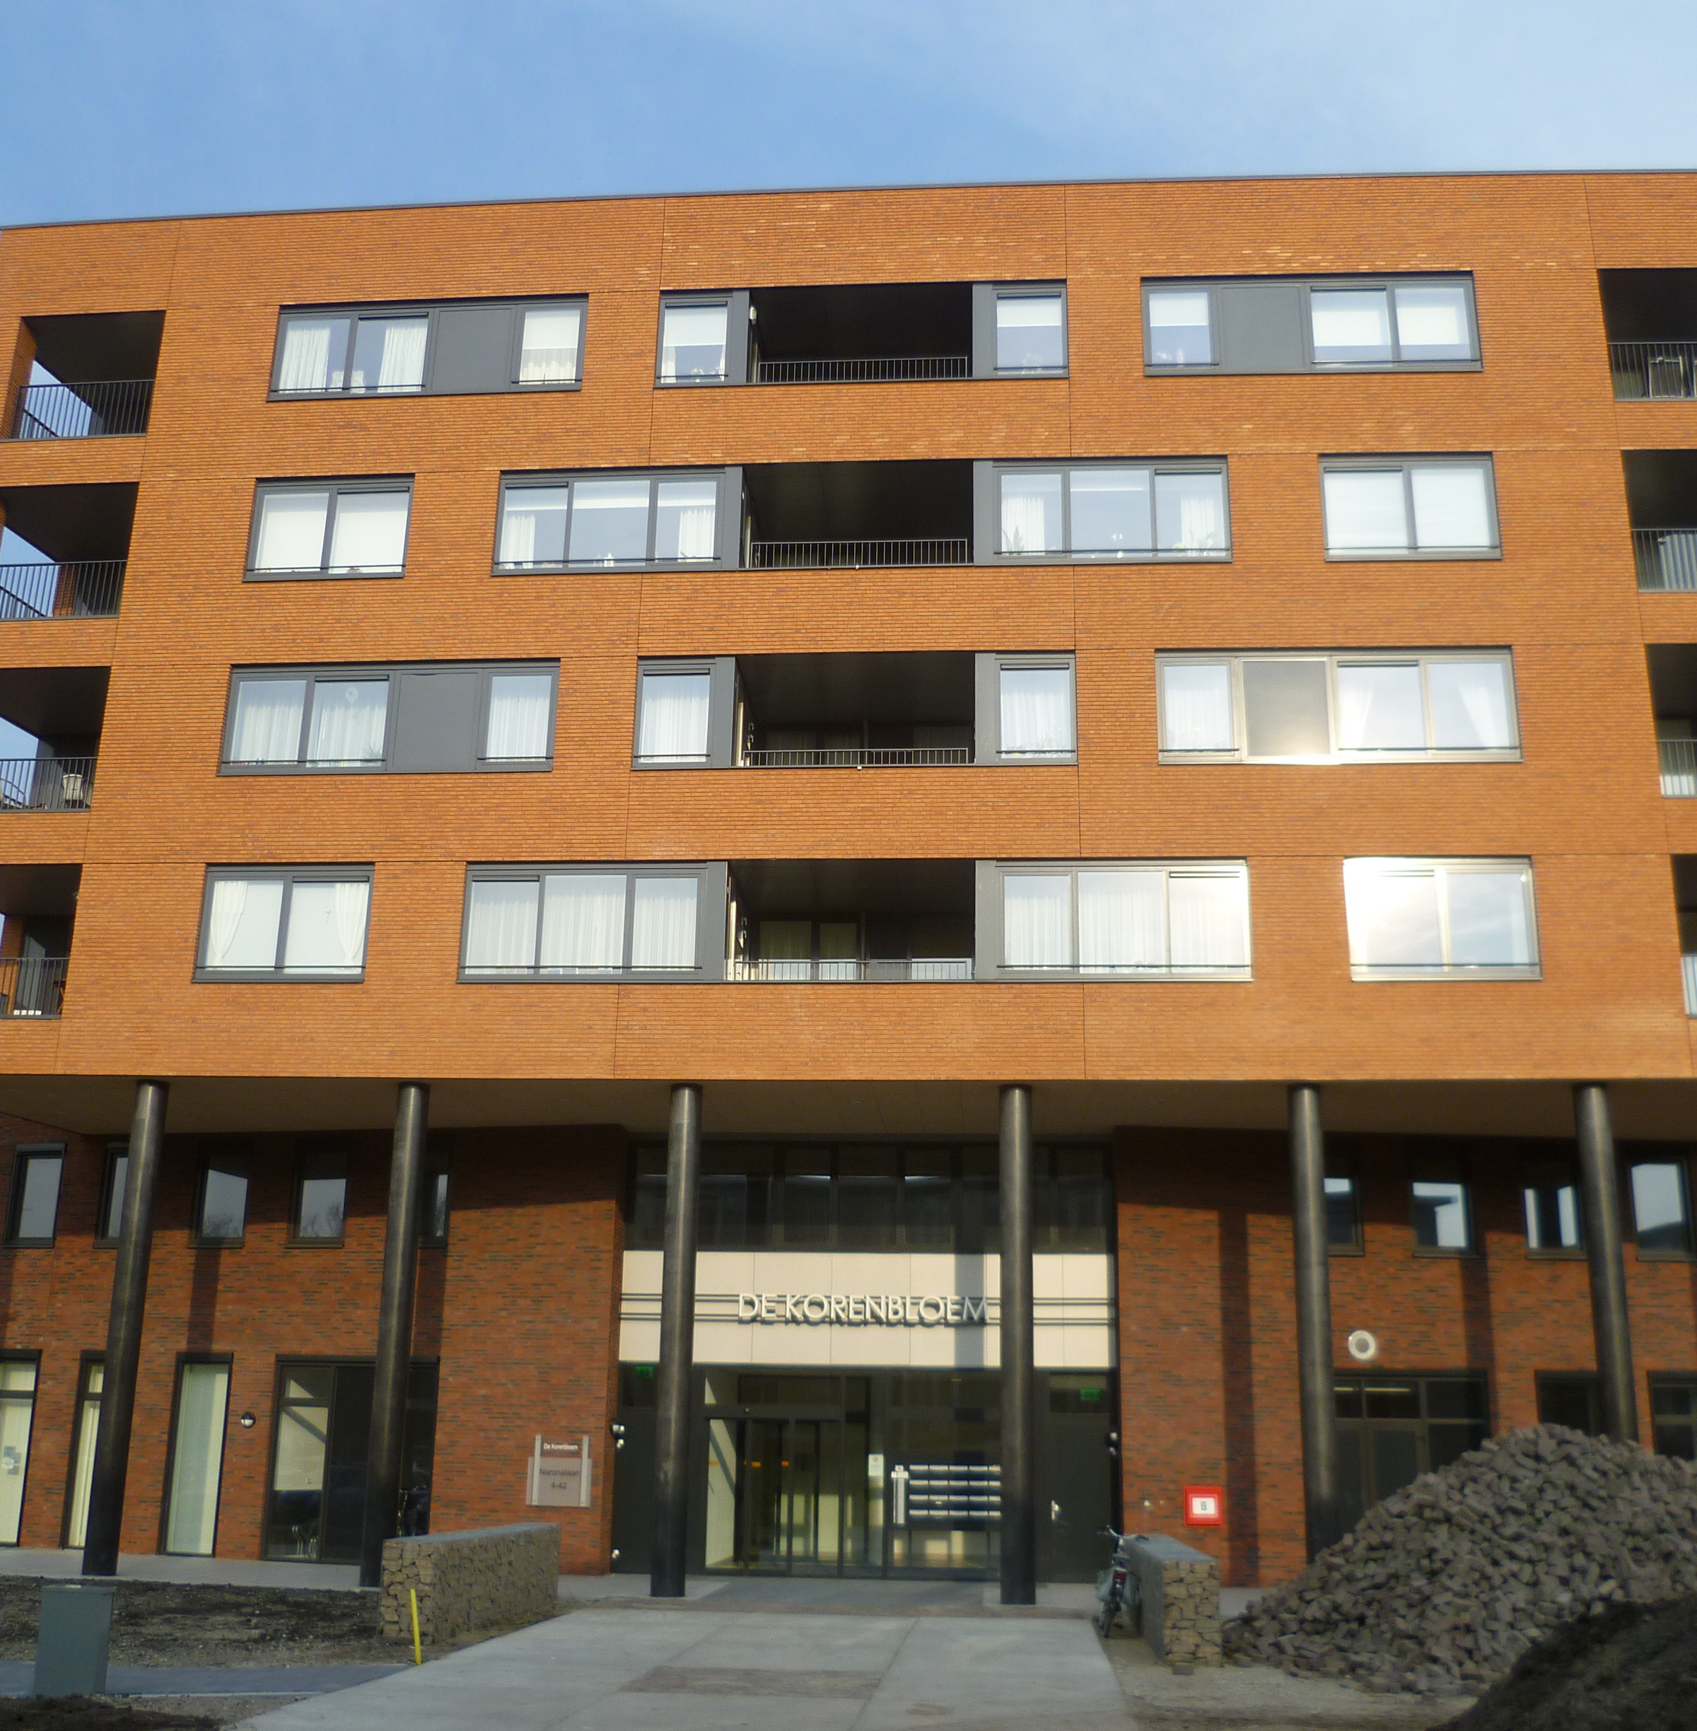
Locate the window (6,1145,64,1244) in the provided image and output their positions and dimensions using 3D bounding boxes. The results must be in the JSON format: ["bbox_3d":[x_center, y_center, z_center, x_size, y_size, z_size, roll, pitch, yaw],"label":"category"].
[{"bbox_3d":[-13.293,5.410,30.543,0.943,1.704,0.150,-3,-18,13],"label":"window"}]

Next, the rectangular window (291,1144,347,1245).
[{"bbox_3d":[-8.341,5.227,29.512,0.874,1.642,0.150,-3,-17,13],"label":"rectangular window"}]

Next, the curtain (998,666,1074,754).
[{"bbox_3d":[2.634,-2.173,26.162,1.032,1.330,0.100,0,-17,4],"label":"curtain"}]

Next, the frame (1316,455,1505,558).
[{"bbox_3d":[7.963,-5.079,26.458,2.442,1.656,0.150,0,-17,4],"label":"frame"}]

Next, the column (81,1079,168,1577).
[{"bbox_3d":[-9.486,5.981,24.619,0.420,6.430,0.420,0,-17,5],"label":"column"}]

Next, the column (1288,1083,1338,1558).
[{"bbox_3d":[5.906,5.951,23.524,0.430,6.398,0.430,0,-17,4],"label":"column"}]

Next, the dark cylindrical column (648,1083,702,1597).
[{"bbox_3d":[-2.184,5.972,24.041,0.420,6.430,0.420,1,-17,0],"label":"dark cylindrical column"}]

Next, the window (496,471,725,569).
[{"bbox_3d":[-3.471,-5.043,27.330,3.340,1.592,0.120,0,-17,4],"label":"window"}]

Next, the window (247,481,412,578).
[{"bbox_3d":[-7.691,-4.992,27.666,2.446,1.685,0.120,0,-17,4],"label":"window"}]

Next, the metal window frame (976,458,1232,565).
[{"bbox_3d":[3.586,-4.999,26.407,3.601,1.635,0.150,0,-17,5],"label":"metal window frame"}]

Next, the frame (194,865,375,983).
[{"bbox_3d":[-7.712,0.803,25.540,2.401,1.673,0.150,0,-17,5],"label":"frame"}]

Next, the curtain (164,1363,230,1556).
[{"bbox_3d":[-9.988,9.113,28.703,0.844,2.837,0.120,-3,-18,13],"label":"curtain"}]

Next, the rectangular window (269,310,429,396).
[{"bbox_3d":[-7.583,-7.838,28.550,2.336,1.445,0.150,0,-17,4],"label":"rectangular window"}]

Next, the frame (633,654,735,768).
[{"bbox_3d":[-2.311,-2.143,26.336,1.394,1.665,0.150,0,-17,4],"label":"frame"}]

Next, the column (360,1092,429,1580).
[{"bbox_3d":[-5.933,6.087,24.551,0.450,6.513,0.450,0,-17,4],"label":"column"}]

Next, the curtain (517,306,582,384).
[{"bbox_3d":[-4.487,-7.830,28.135,0.867,1.319,0.120,0,-17,4],"label":"curtain"}]

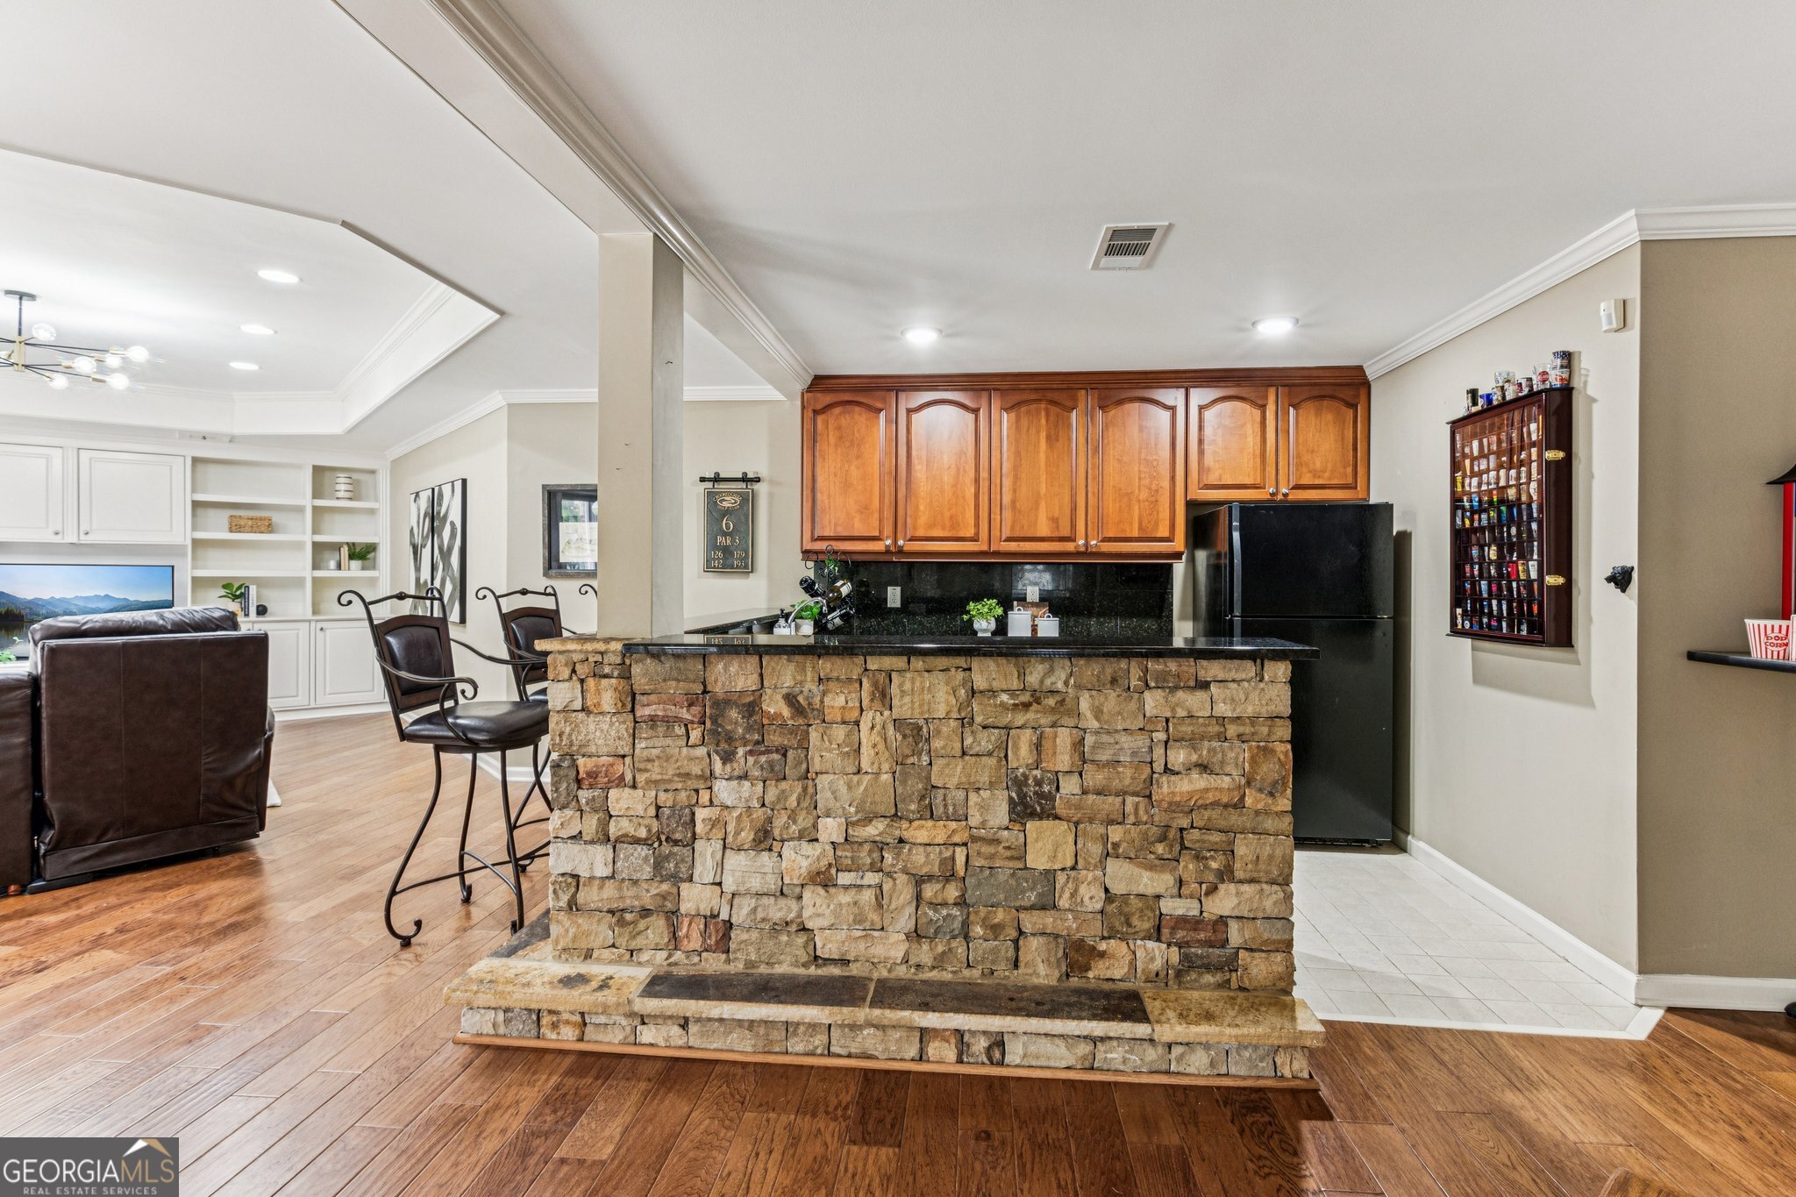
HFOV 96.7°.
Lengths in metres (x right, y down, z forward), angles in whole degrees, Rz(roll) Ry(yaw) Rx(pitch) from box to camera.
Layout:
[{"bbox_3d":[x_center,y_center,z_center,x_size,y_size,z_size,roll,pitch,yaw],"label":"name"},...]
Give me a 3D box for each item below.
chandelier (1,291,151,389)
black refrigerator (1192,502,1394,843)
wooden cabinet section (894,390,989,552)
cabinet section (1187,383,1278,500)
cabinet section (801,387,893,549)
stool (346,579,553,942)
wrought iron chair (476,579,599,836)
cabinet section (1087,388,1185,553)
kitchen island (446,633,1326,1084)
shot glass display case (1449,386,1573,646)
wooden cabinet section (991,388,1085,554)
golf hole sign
[{"bbox_3d":[-4.570,-1.370,4.160,0.880,0.460,0.880,0,1,6],"label":"chandelier"},{"bbox_3d":[2.040,0.361,4.230,0.765,1.660,0.760,0,1,6],"label":"black refrigerator"},{"bbox_3d":[0.260,-0.702,4.572,0.519,0.893,0.330,0,1,6],"label":"wooden cabinet section"},{"bbox_3d":[1.792,-0.821,4.404,0.463,0.606,0.330,0,1,6],"label":"cabinet section"},{"bbox_3d":[-0.263,-0.711,4.629,0.525,0.904,0.330,0,1,6],"label":"cabinet section"},{"bbox_3d":[-1.590,0.588,2.980,0.600,1.245,0.560,0,1,2],"label":"stool"},{"bbox_3d":[-1.515,0.567,3.700,0.600,1.245,0.560,0,1,8],"label":"wrought iron chair"},{"bbox_3d":[1.296,-0.690,4.460,0.515,0.881,0.330,0,1,6],"label":"cabinet section"},{"bbox_3d":[-0.045,0.676,2.545,2.350,1.115,0.870,0,1,6],"label":"kitchen island"},{"bbox_3d":[2.277,-0.277,2.985,0.100,0.875,0.570,0,1,7],"label":"shot glass display case"},{"bbox_3d":[0.781,-0.699,4.516,0.514,0.893,0.330,0,1,6],"label":"wooden cabinet section"},{"bbox_3d":[-1.030,-0.410,4.830,0.300,0.515,0.030,0,1,6],"label":"golf hole sign"}]

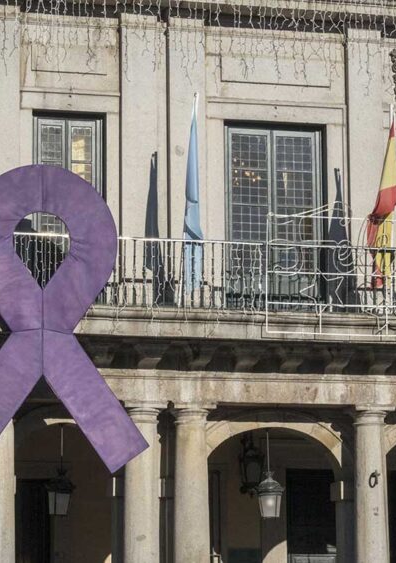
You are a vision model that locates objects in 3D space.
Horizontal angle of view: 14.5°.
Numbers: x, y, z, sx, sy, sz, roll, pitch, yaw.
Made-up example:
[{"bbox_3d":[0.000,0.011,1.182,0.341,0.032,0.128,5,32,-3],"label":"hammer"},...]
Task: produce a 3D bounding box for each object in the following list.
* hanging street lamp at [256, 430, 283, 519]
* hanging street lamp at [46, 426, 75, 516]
[{"bbox_3d":[1.217,3.293,26.621,0.430,1.476,0.430,2,-8,-14],"label":"hanging street lamp"},{"bbox_3d":[-2.271,3.122,25.768,0.430,1.493,0.430,2,-8,-14],"label":"hanging street lamp"}]

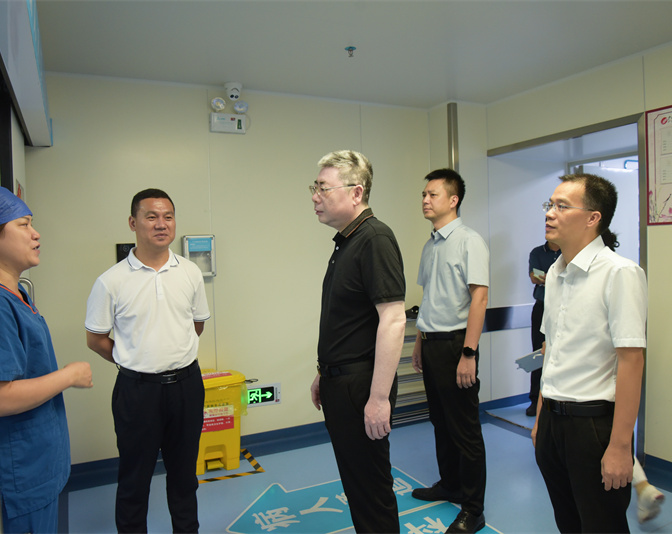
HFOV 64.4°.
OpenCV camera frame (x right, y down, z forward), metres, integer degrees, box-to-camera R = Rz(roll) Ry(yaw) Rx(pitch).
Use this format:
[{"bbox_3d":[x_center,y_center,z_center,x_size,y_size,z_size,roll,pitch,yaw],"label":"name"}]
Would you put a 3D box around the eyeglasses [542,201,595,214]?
[{"bbox_3d":[0.864,-0.210,1.960,0.140,0.045,0.140,6,1,-13],"label":"eyeglasses"}]

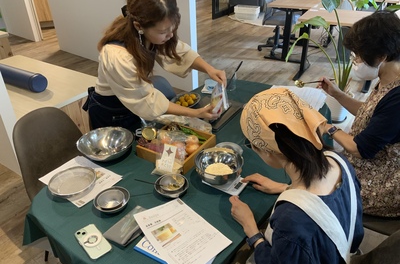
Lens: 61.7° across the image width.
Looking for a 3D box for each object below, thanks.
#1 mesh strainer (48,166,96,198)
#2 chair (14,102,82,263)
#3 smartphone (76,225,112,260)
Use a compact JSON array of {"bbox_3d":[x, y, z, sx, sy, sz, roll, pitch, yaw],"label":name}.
[{"bbox_3d":[-0.514,0.210,1.370,0.187,0.040,0.187,-2,31,0],"label":"mesh strainer"},{"bbox_3d":[-0.606,0.303,1.792,0.530,0.850,0.460,14,34,24],"label":"chair"},{"bbox_3d":[-0.360,0.368,1.130,0.074,0.010,0.150,-25,38,-33],"label":"smartphone"}]

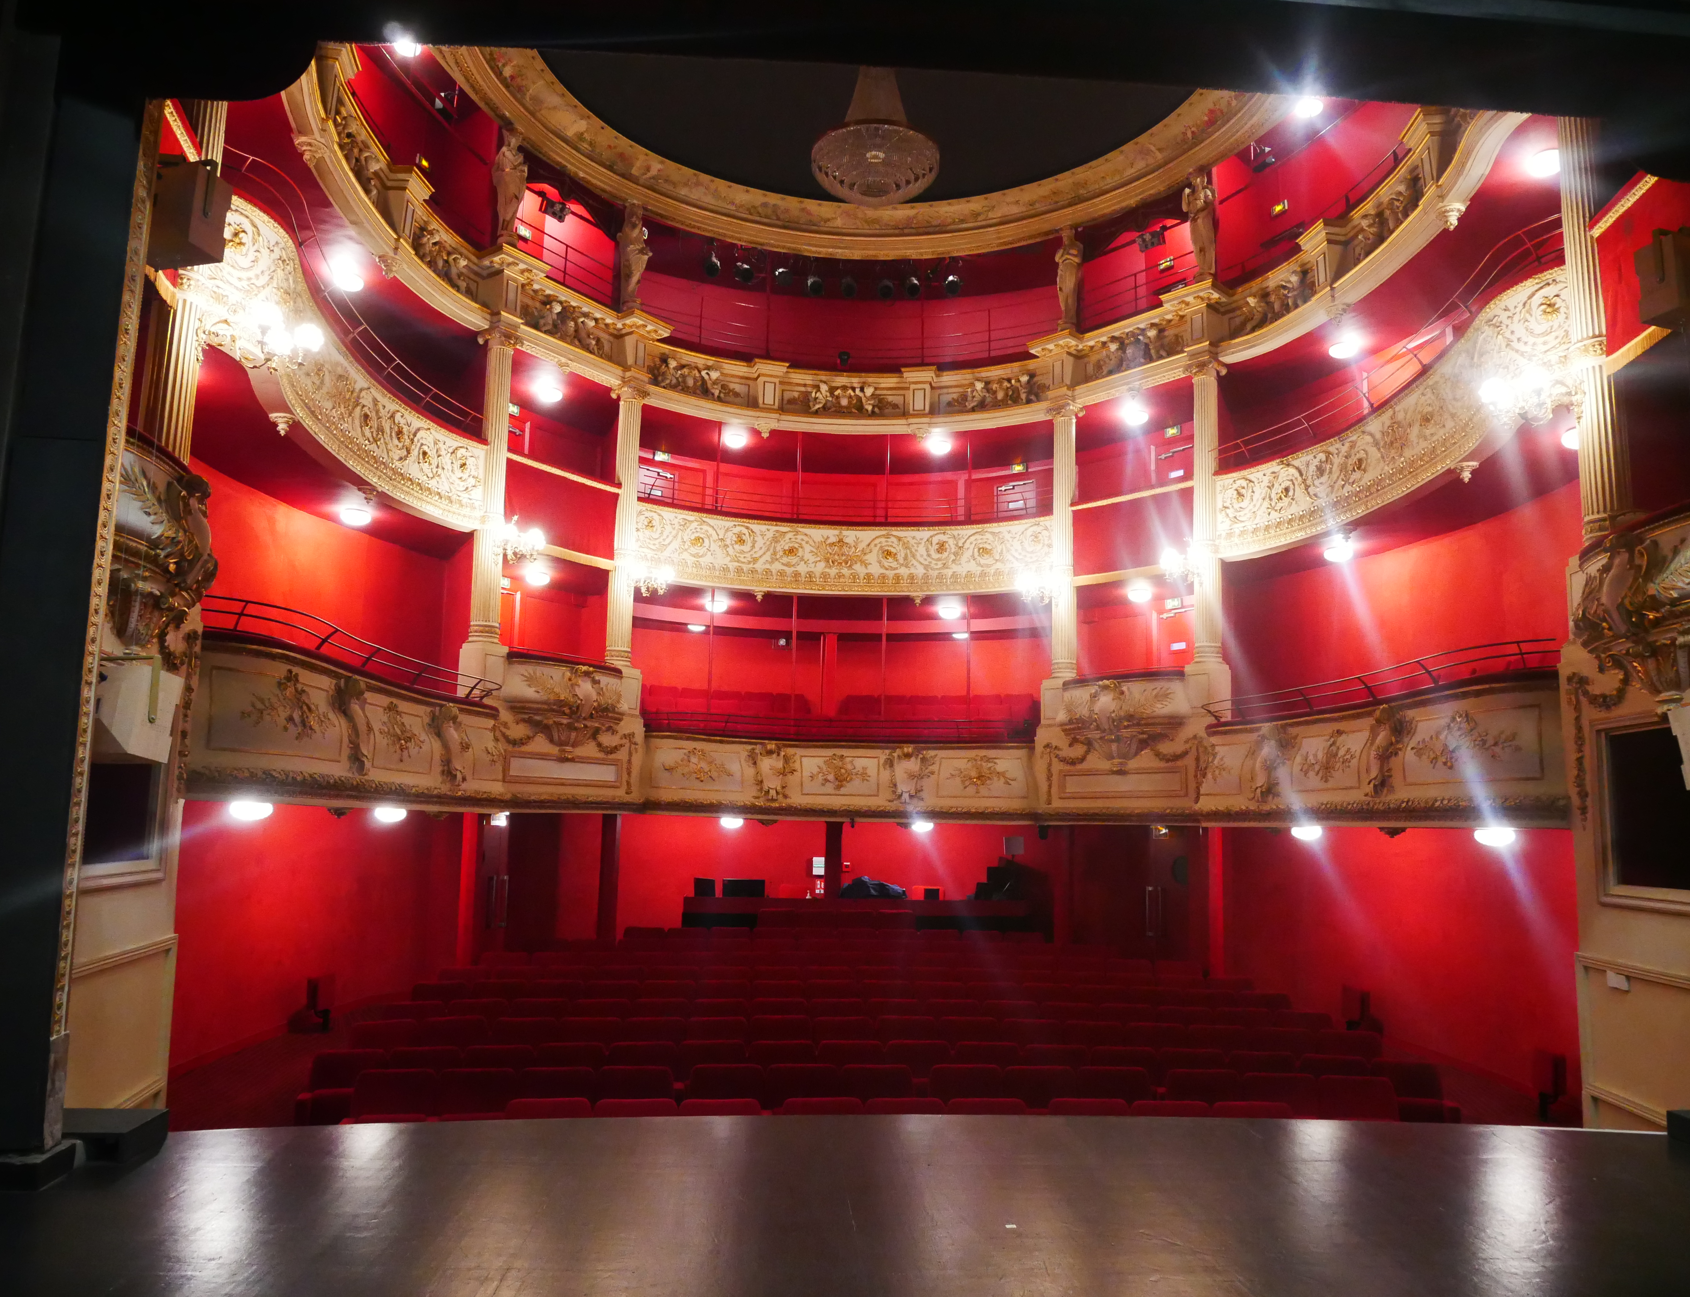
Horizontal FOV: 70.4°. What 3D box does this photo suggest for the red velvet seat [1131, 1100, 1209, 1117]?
[{"bbox_3d":[2.167,3.437,7.742,0.550,0.870,0.580,1,-8,2],"label":"red velvet seat"}]

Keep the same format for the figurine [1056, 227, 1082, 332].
[{"bbox_3d":[3.001,-4.975,16.108,0.360,1.436,0.320,-4,-10,36],"label":"figurine"}]

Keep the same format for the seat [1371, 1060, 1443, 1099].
[{"bbox_3d":[4.254,3.561,8.902,0.540,0.880,0.580,0,-8,10],"label":"seat"}]

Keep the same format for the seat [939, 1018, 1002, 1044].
[{"bbox_3d":[1.075,3.610,10.118,0.550,0.870,0.580,1,-8,-1],"label":"seat"}]

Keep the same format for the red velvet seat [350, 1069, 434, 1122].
[{"bbox_3d":[-2.951,3.217,7.728,0.540,0.880,0.580,3,-8,-14],"label":"red velvet seat"}]

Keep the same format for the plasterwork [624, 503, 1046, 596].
[{"bbox_3d":[0.002,-1.230,15.865,5.400,1.004,1.000,2,-8,-3],"label":"plasterwork"}]

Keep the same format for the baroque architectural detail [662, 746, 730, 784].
[{"bbox_3d":[-1.908,1.503,15.435,0.928,0.505,0.130,5,-9,-27],"label":"baroque architectural detail"}]

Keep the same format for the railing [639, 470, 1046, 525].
[{"bbox_3d":[0.012,-1.885,15.532,5.300,0.380,0.920,2,-8,-3],"label":"railing"}]

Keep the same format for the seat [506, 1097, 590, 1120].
[{"bbox_3d":[-1.882,3.316,7.469,0.550,0.870,0.580,3,-8,-10],"label":"seat"}]

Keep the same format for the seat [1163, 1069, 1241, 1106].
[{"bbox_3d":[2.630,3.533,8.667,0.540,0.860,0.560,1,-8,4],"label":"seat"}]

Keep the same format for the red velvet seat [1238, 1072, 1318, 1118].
[{"bbox_3d":[3.135,3.503,8.438,0.550,0.870,0.580,0,-8,6],"label":"red velvet seat"}]

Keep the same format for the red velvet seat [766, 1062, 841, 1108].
[{"bbox_3d":[-0.290,3.431,8.409,0.550,0.870,0.580,2,-8,-5],"label":"red velvet seat"}]

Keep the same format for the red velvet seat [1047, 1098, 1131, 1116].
[{"bbox_3d":[1.580,3.350,7.566,0.540,0.880,0.580,1,-8,2],"label":"red velvet seat"}]

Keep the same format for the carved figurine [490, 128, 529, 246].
[{"bbox_3d":[-3.812,-5.271,13.629,0.400,1.360,0.350,8,-10,-43],"label":"carved figurine"}]

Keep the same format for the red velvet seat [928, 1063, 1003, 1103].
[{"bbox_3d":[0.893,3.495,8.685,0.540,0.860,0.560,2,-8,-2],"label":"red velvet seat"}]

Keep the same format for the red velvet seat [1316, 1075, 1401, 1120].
[{"bbox_3d":[3.671,3.505,8.375,0.550,0.870,0.580,0,-8,7],"label":"red velvet seat"}]

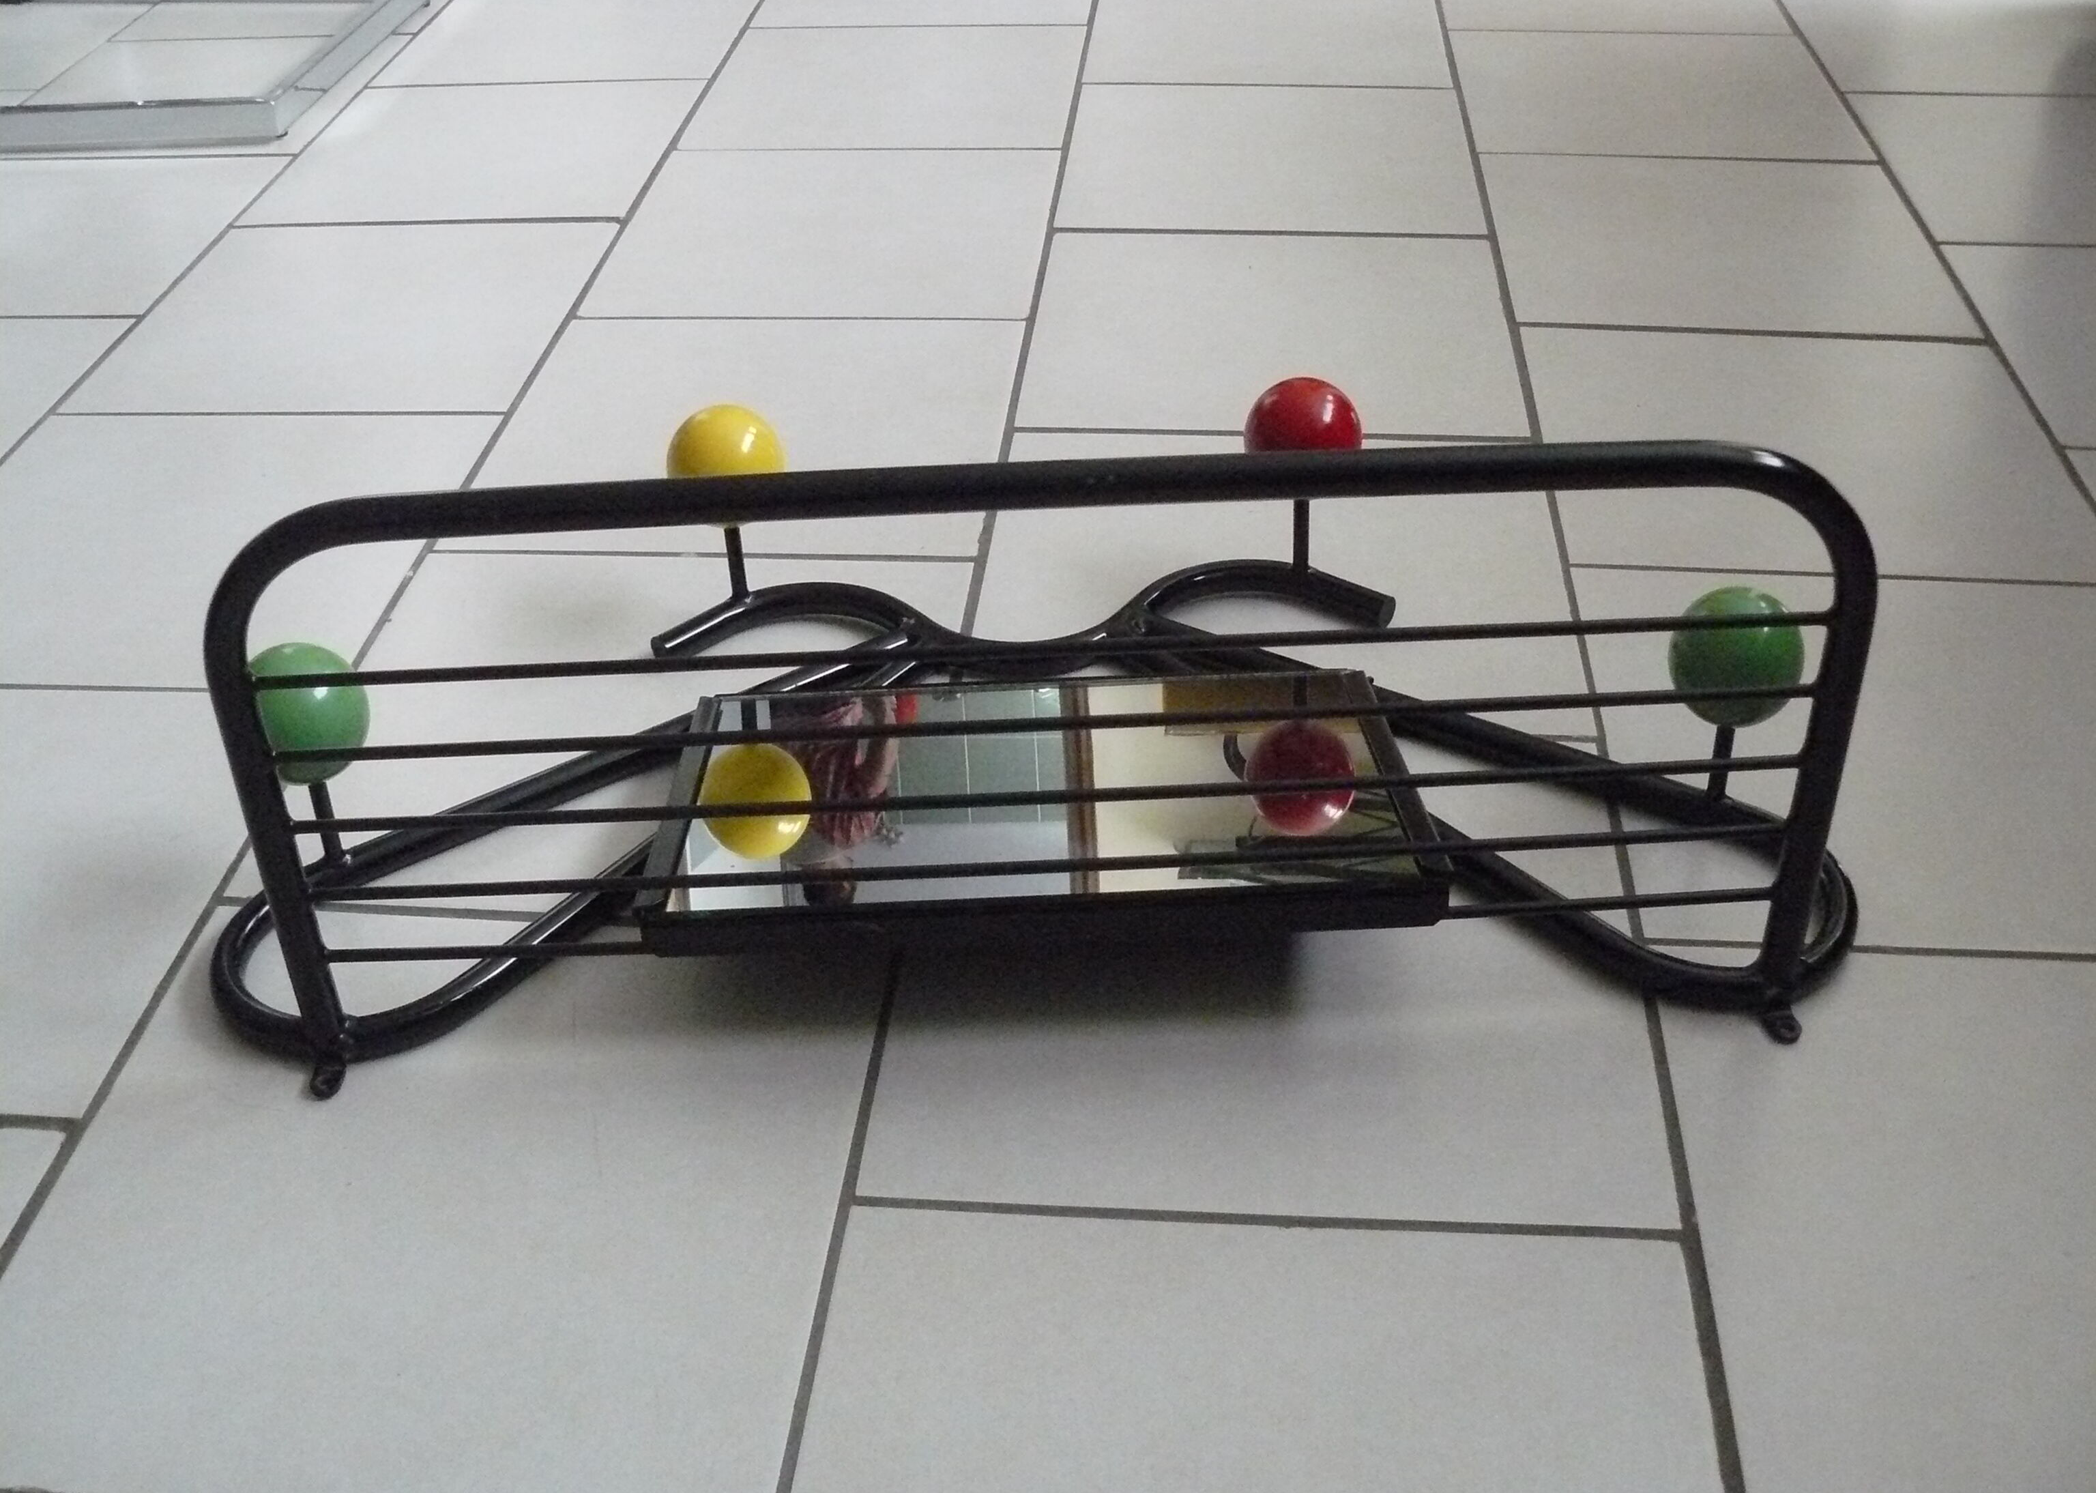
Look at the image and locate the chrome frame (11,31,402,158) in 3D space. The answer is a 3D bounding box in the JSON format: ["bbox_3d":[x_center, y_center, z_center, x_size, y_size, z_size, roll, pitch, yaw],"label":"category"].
[{"bbox_3d":[-0.868,-0.634,1.975,0.506,0.034,0.386,1,36,5],"label":"chrome frame"}]

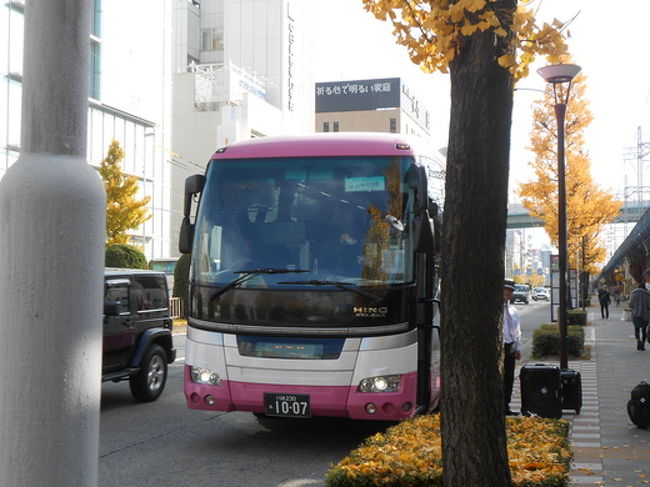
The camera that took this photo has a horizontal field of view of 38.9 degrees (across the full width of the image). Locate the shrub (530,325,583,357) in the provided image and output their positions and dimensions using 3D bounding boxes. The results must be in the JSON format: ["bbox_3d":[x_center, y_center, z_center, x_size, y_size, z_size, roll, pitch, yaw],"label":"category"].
[{"bbox_3d":[5.957,2.426,23.162,1.120,0.520,5.200,-1,-3,16],"label":"shrub"}]

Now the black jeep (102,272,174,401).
[{"bbox_3d":[-3.565,1.274,12.107,1.890,1.840,4.170,-1,-3,16],"label":"black jeep"}]

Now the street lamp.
[{"bbox_3d":[3.947,-0.307,15.330,0.730,5.260,0.730,-1,-3,16],"label":"street lamp"}]

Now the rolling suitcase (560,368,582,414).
[{"bbox_3d":[3.038,1.873,11.676,0.380,0.570,0.260,0,-3,-7],"label":"rolling suitcase"}]

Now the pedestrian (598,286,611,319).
[{"bbox_3d":[13.602,2.843,44.716,0.550,1.660,0.360,-1,-3,16],"label":"pedestrian"}]

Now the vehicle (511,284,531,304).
[{"bbox_3d":[18.127,4.707,85.373,1.700,1.780,4.200,-1,-3,15],"label":"vehicle"}]

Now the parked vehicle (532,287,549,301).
[{"bbox_3d":[24.621,5.736,104.846,1.700,1.490,4.300,0,-3,8],"label":"parked vehicle"}]

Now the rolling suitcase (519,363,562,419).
[{"bbox_3d":[2.648,1.810,11.288,0.485,0.660,0.270,-1,-3,16],"label":"rolling suitcase"}]

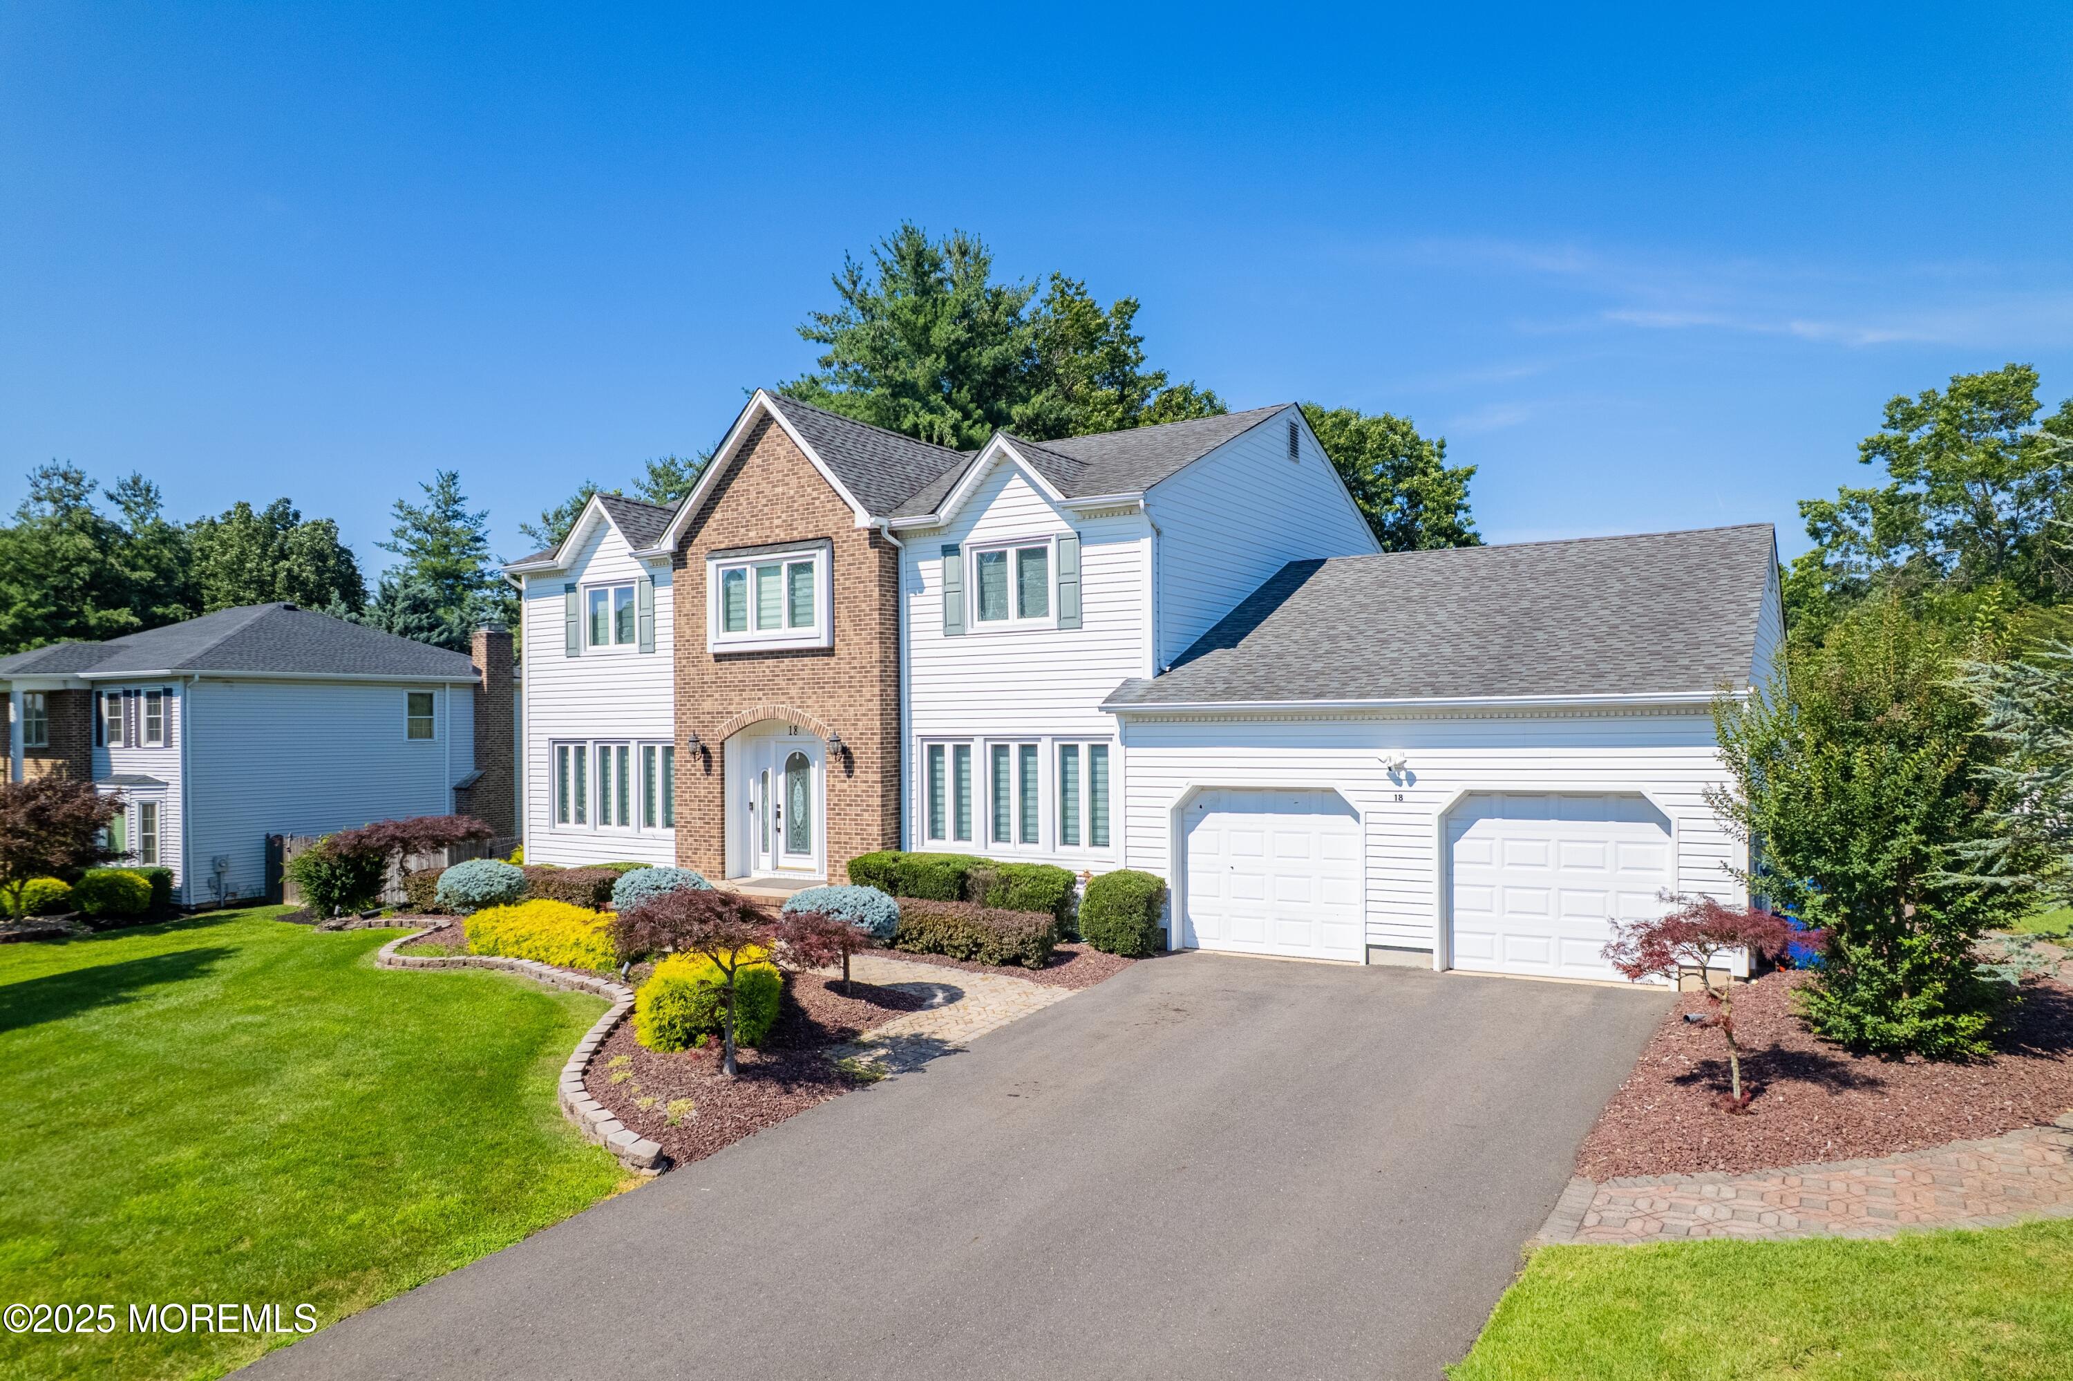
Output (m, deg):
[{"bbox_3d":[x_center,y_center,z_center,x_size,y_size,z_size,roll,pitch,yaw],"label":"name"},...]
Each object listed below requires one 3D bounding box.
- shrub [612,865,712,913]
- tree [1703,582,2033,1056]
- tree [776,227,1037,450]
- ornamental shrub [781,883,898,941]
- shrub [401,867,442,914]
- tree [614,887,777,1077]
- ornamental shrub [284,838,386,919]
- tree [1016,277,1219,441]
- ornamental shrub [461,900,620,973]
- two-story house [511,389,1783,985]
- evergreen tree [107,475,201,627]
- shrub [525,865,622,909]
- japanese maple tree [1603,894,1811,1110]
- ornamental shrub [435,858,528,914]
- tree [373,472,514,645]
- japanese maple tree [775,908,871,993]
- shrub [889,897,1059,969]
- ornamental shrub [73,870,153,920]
[{"bbox_3d":[-5.600,3.030,18.900,1.500,0.850,1.450,-2,-1,31],"label":"shrub"},{"bbox_3d":[6.855,1.088,10.500,2.250,3.600,2.250,-2,-1,33],"label":"tree"},{"bbox_3d":[-4.163,-5.724,42.000,8.600,19.500,8.600,-2,-1,31],"label":"tree"},{"bbox_3d":[-2.673,2.980,17.200,1.550,0.760,1.500,-1,-1,-9],"label":"ornamental shrub"},{"bbox_3d":[-10.305,3.382,21.400,1.100,0.770,0.850,-2,-1,31],"label":"shrub"},{"bbox_3d":[-2.854,2.435,10.600,1.400,1.570,1.350,0,-1,-15],"label":"tree"},{"bbox_3d":[-13.663,3.565,24.700,1.800,1.530,1.700,0,-1,-29],"label":"ornamental shrub"},{"bbox_3d":[2.295,-3.936,37.000,7.200,16.000,7.000,-1,-1,4],"label":"tree"},{"bbox_3d":[-6.546,3.210,16.700,2.350,0.750,1.550,-2,-1,30],"label":"ornamental shrub"},{"bbox_3d":[1.670,-0.715,23.101,20.200,8.360,12.200,-2,-1,31],"label":"two-story house"},{"bbox_3d":[-44.033,-2.217,63.000,5.800,17.200,5.800,-2,-1,31],"label":"evergreen tree"},{"bbox_3d":[-7.675,3.200,20.800,1.600,0.680,1.100,-2,-1,30],"label":"shrub"},{"bbox_3d":[5.019,2.303,9.400,1.600,1.600,1.500,-2,-1,31],"label":"japanese maple tree"},{"bbox_3d":[-9.150,3.210,20.900,1.500,0.870,1.450,-2,-1,31],"label":"ornamental shrub"},{"bbox_3d":[-24.374,-1.580,52.000,6.400,14.700,6.200,0,-1,-25],"label":"tree"},{"bbox_3d":[-2.347,2.855,13.900,1.050,0.920,1.000,-1,-1,0],"label":"japanese maple tree"},{"bbox_3d":[-0.884,3.060,16.037,2.650,0.600,0.750,-2,-1,31],"label":"shrub"},{"bbox_3d":[-20.175,4.413,27.700,1.500,1.030,1.400,0,-2,-36],"label":"ornamental shrub"}]

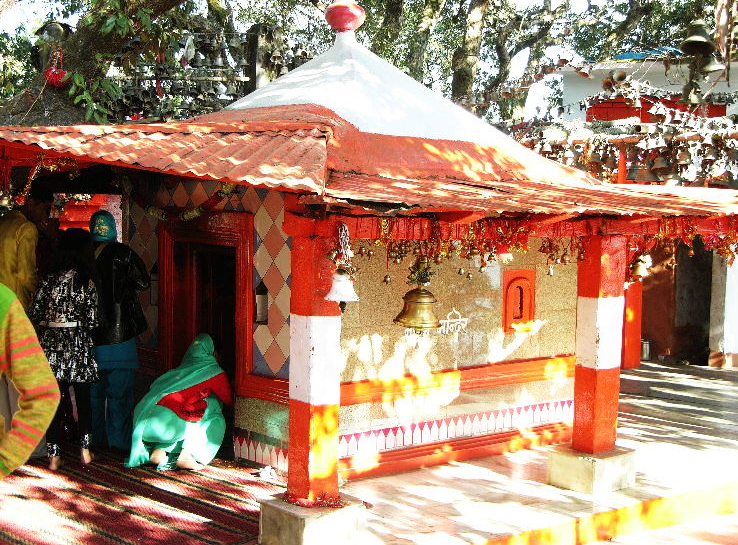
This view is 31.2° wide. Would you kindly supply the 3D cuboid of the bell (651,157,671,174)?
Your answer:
[{"bbox_3d":[2.824,-1.036,12.800,0.184,0.169,0.184,1,4,0],"label":"bell"}]

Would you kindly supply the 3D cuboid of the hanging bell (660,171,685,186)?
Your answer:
[{"bbox_3d":[2.894,-0.896,12.600,0.217,0.148,0.217,1,4,0],"label":"hanging bell"}]

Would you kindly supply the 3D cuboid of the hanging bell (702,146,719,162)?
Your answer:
[{"bbox_3d":[3.308,-1.143,12.800,0.147,0.150,0.147,1,4,0],"label":"hanging bell"}]

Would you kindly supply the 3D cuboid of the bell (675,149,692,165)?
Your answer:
[{"bbox_3d":[3.155,-1.167,13.300,0.160,0.158,0.160,1,4,0],"label":"bell"}]

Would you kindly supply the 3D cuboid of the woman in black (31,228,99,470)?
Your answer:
[{"bbox_3d":[-1.990,0.489,8.633,0.430,1.530,0.300,0,4,-19],"label":"woman in black"}]

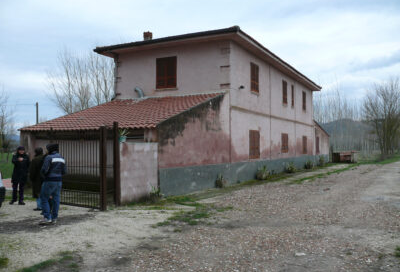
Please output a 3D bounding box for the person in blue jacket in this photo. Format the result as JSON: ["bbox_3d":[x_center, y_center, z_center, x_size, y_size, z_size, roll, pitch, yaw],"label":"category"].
[{"bbox_3d":[-3.310,1.070,9.030,0.450,1.740,0.580,-1,-2,31],"label":"person in blue jacket"}]

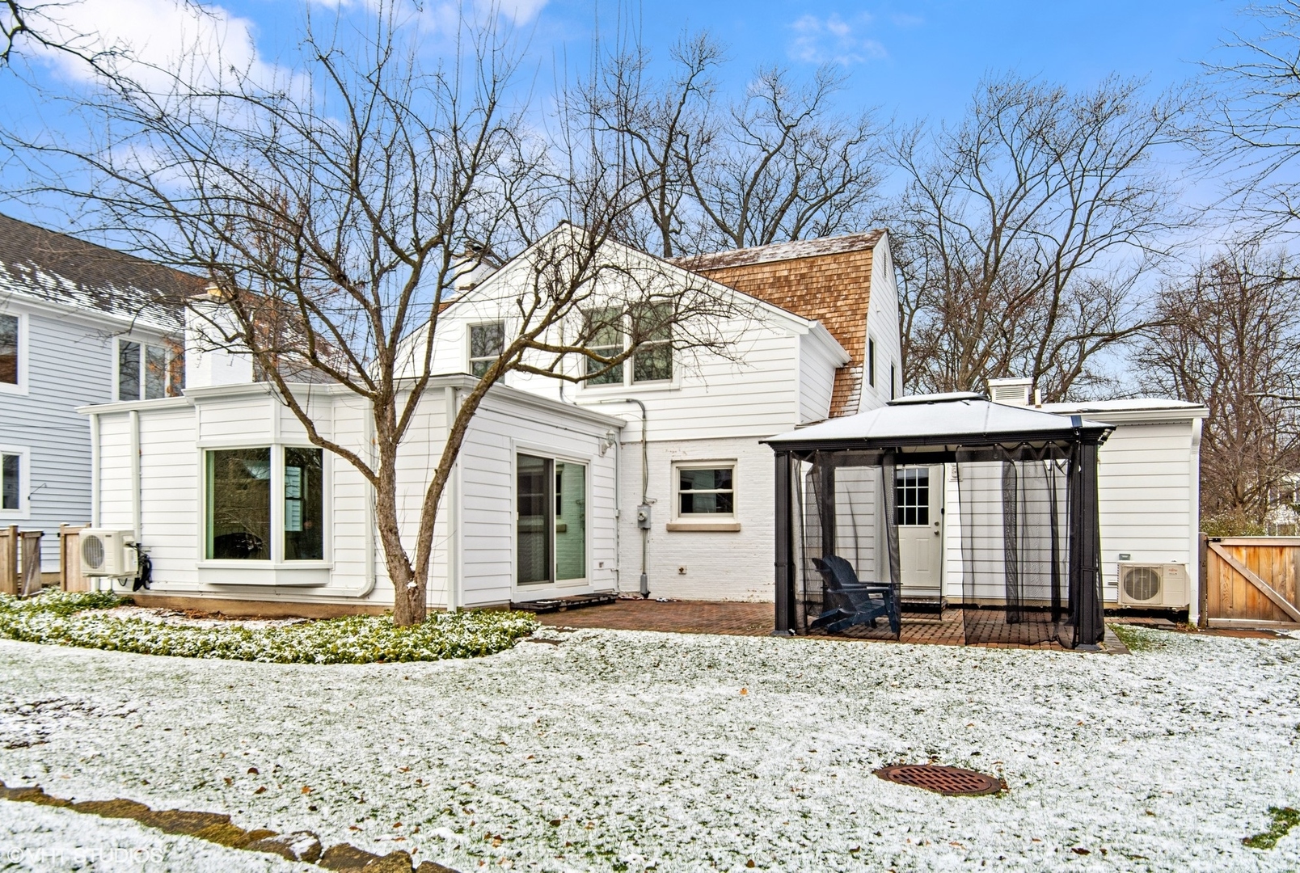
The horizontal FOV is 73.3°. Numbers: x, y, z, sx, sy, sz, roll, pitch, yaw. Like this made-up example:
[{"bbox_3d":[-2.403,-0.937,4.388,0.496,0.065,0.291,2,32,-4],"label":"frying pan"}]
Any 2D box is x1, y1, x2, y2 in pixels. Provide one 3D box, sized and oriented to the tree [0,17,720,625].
[{"bbox_3d":[-3.100,-1.400,9.800,8.200,6.900,6.600,0,-3,0],"label":"tree"}]

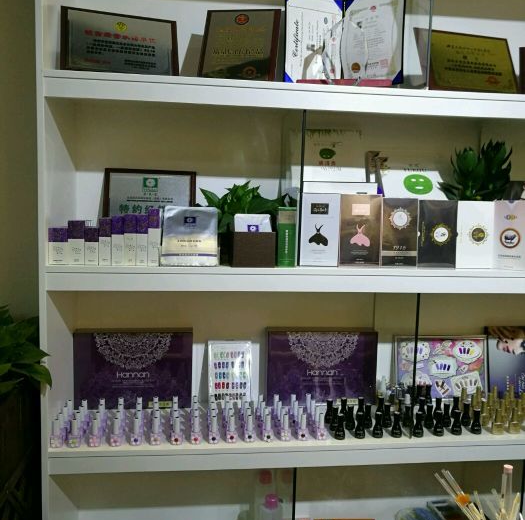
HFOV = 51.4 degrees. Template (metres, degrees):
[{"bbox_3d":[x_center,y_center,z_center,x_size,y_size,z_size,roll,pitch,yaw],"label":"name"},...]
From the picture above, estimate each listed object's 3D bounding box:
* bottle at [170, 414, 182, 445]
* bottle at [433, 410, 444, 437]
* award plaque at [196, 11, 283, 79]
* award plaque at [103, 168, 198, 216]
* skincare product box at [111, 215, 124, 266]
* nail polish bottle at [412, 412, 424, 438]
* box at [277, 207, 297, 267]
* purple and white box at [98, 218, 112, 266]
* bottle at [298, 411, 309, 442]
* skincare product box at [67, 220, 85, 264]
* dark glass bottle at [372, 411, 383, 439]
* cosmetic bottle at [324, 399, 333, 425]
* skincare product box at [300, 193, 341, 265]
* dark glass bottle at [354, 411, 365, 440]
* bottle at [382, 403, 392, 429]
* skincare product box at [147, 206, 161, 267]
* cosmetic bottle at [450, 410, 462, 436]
[{"bbox_3d":[-0.249,0.492,1.584,0.033,0.074,0.033,1,5,-7],"label":"bottle"},{"bbox_3d":[0.512,0.475,1.595,0.029,0.070,0.029,1,5,-7],"label":"bottle"},{"bbox_3d":[-0.059,-0.578,1.493,0.208,0.268,0.022,2,-24,6],"label":"award plaque"},{"bbox_3d":[-0.339,-0.141,1.647,0.271,0.267,0.015,1,-12,-7],"label":"award plaque"},{"bbox_3d":[-0.385,-0.052,1.462,0.032,0.134,0.033,1,5,-7],"label":"skincare product box"},{"bbox_3d":[0.488,0.509,1.699,0.031,0.079,0.030,1,5,-7],"label":"nail polish bottle"},{"bbox_3d":[0.068,-0.065,1.512,0.048,0.165,0.047,1,5,-7],"label":"box"},{"bbox_3d":[-0.399,-0.046,1.399,0.031,0.120,0.032,1,6,-7],"label":"purple and white box"},{"bbox_3d":[0.114,0.469,1.540,0.029,0.072,0.028,1,5,-7],"label":"bottle"},{"bbox_3d":[-0.474,-0.044,1.407,0.039,0.111,0.040,1,6,-7],"label":"skincare product box"},{"bbox_3d":[0.330,0.473,1.571,0.030,0.070,0.030,1,5,-7],"label":"dark glass bottle"},{"bbox_3d":[0.219,0.495,1.780,0.031,0.079,0.030,1,5,-7],"label":"cosmetic bottle"},{"bbox_3d":[0.154,-0.083,1.508,0.104,0.197,0.048,1,6,-7],"label":"skincare product box"},{"bbox_3d":[0.279,0.470,1.554,0.029,0.072,0.028,1,6,-7],"label":"dark glass bottle"},{"bbox_3d":[0.397,0.494,1.732,0.032,0.074,0.032,1,5,-7],"label":"bottle"},{"bbox_3d":[-0.291,-0.061,1.472,0.031,0.153,0.032,1,5,-7],"label":"skincare product box"},{"bbox_3d":[0.568,0.474,1.597,0.029,0.070,0.028,1,6,-7],"label":"cosmetic bottle"}]

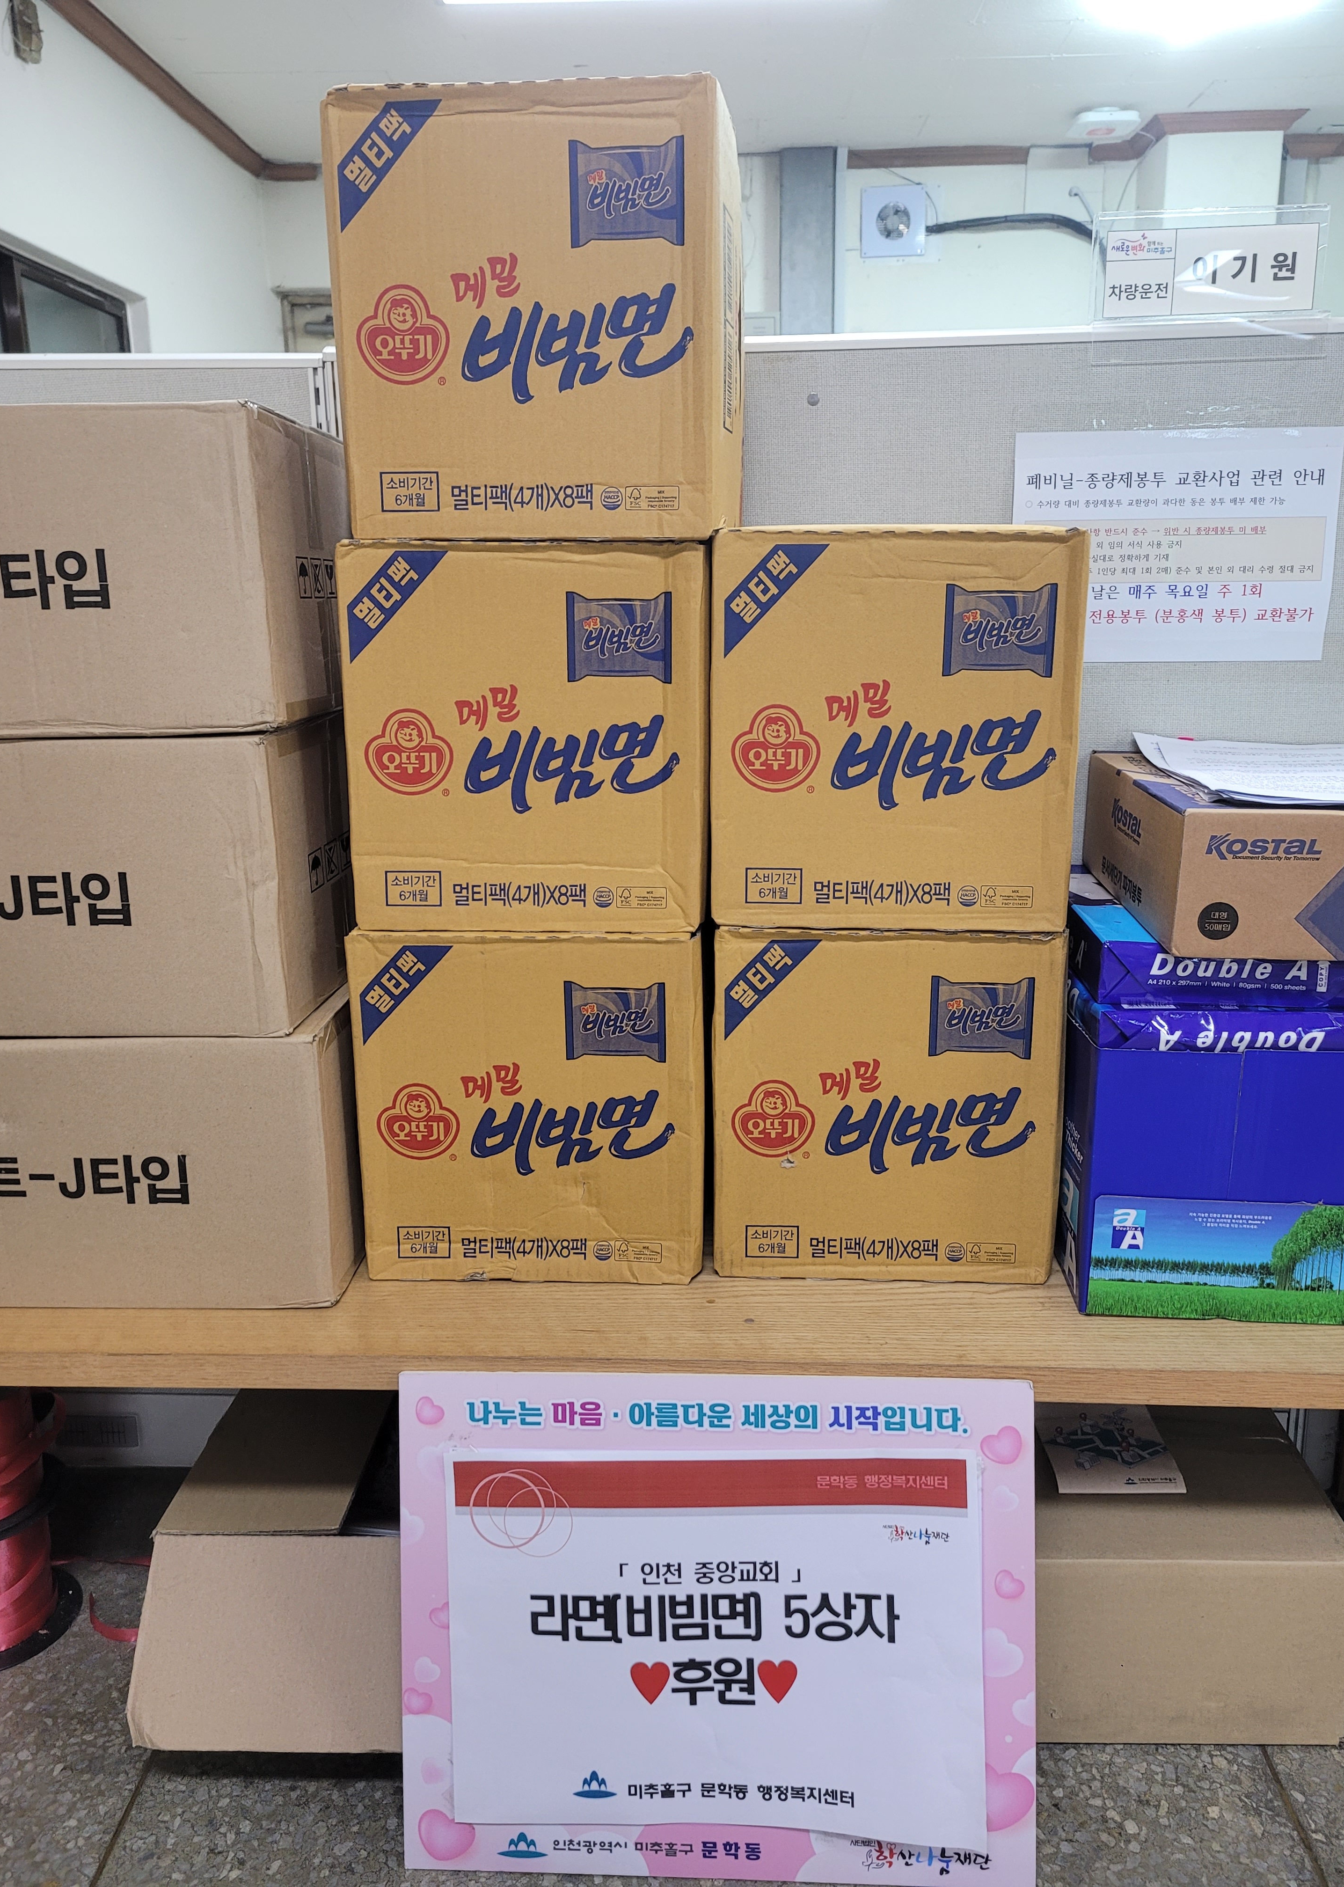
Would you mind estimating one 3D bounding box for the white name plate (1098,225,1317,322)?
[{"bbox_3d":[0.485,-0.606,1.277,0.184,0.072,0.005,1,13,6],"label":"white name plate"}]

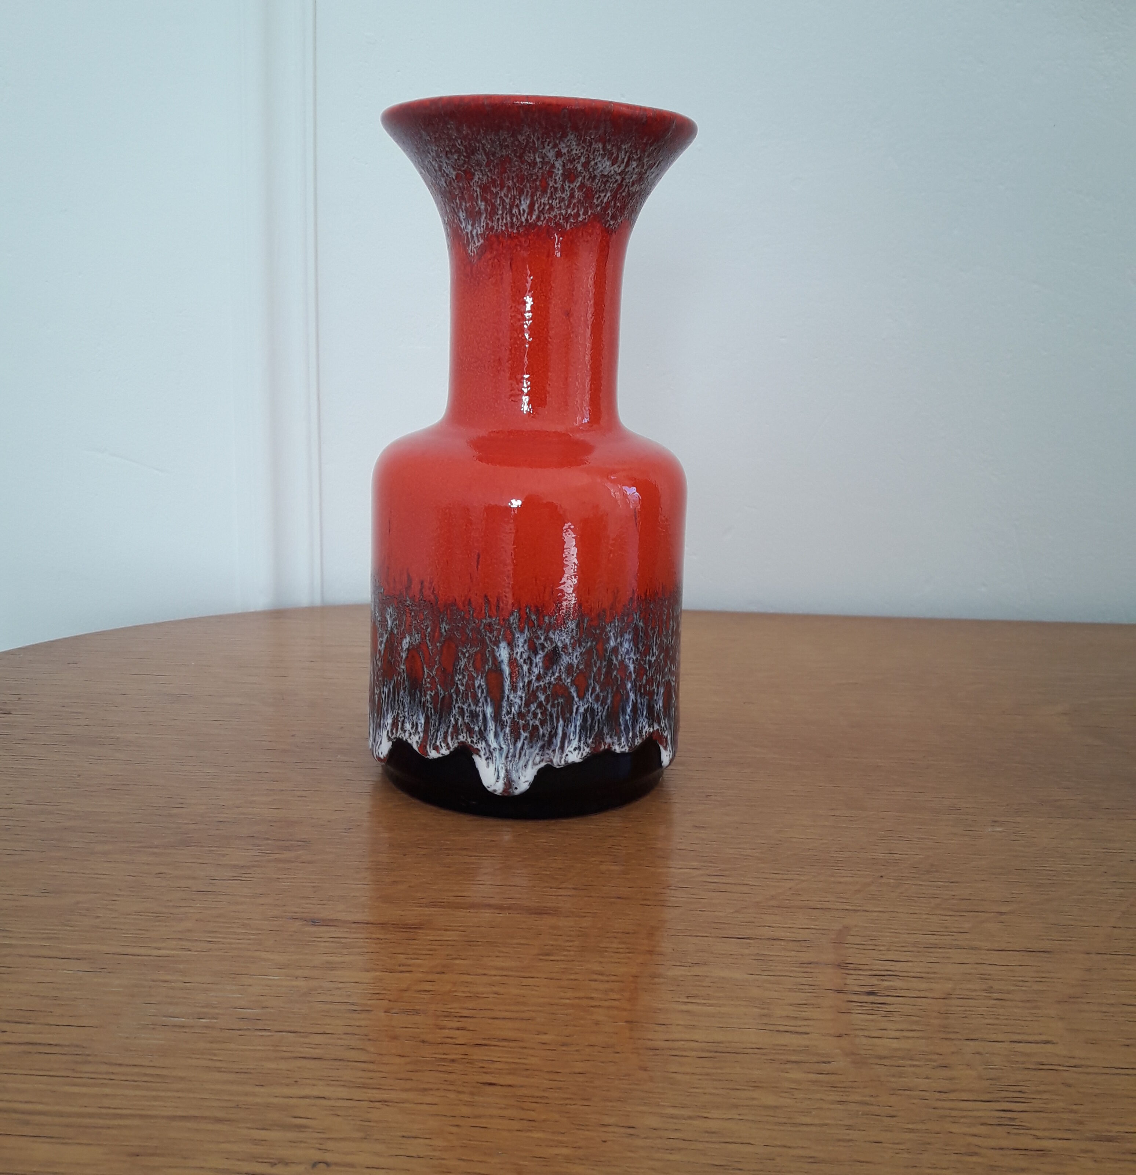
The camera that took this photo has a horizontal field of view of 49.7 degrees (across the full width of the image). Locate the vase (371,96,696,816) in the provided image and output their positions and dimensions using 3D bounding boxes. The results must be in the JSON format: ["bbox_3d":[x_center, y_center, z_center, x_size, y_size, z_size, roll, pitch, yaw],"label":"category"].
[{"bbox_3d":[-0.012,-0.044,0.424,0.111,0.222,0.111,2,13,0],"label":"vase"}]

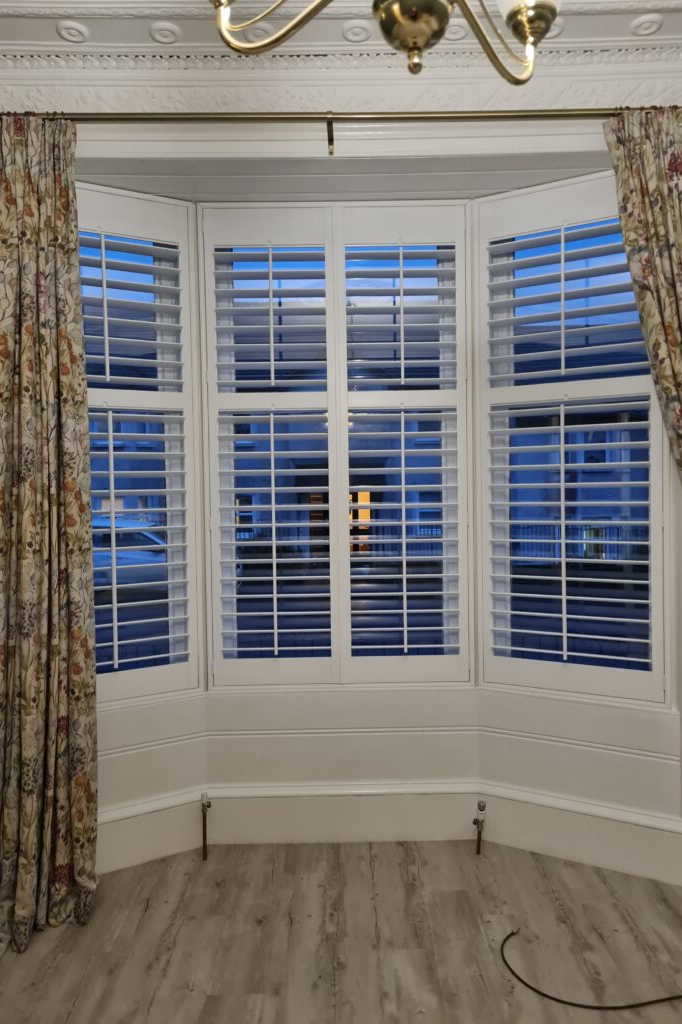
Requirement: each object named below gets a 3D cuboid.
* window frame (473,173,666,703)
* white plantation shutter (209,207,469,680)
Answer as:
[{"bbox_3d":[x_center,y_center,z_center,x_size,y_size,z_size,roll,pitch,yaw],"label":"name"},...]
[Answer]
[{"bbox_3d":[0.922,-0.292,3.162,0.768,2.109,0.080,0,2,31],"label":"window frame"},{"bbox_3d":[-0.011,-0.284,3.353,1.139,2.099,0.070,-1,2,-1],"label":"white plantation shutter"}]

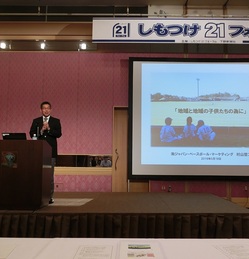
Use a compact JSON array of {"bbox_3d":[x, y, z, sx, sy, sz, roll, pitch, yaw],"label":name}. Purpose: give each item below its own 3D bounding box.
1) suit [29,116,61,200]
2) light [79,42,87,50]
[{"bbox_3d":[-1.327,0.482,4.855,0.520,1.415,0.360,1,-5,-9],"label":"suit"},{"bbox_3d":[-0.955,-1.917,6.700,0.160,0.152,0.160,1,-5,0],"label":"light"}]

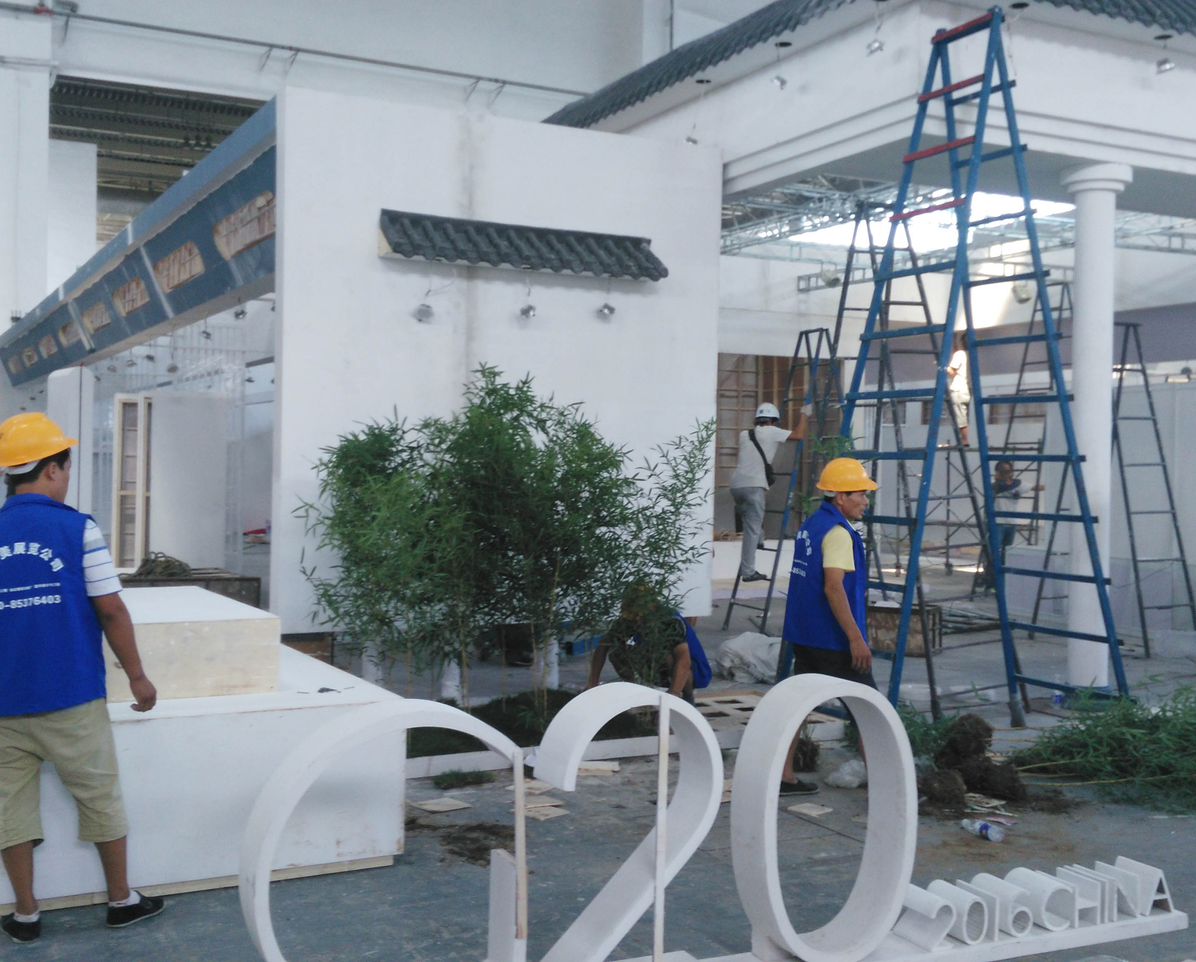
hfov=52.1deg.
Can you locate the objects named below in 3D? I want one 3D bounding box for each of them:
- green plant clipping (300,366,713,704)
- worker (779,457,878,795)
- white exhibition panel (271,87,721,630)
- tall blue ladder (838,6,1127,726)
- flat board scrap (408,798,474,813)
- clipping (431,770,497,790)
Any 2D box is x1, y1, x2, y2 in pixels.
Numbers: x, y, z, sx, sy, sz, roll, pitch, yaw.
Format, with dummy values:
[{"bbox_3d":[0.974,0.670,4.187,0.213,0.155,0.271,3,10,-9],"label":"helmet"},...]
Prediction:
[{"bbox_3d":[-0.556,0.386,7.351,2.200,2.150,1.300,1,0,-24],"label":"green plant clipping"},{"bbox_3d":[1.149,0.721,6.123,0.520,1.690,0.480,1,0,-16],"label":"worker"},{"bbox_3d":[-0.645,-0.780,8.966,3.309,3.624,0.280,1,0,-24],"label":"white exhibition panel"},{"bbox_3d":[2.098,-0.522,7.058,2.280,4.200,0.880,1,0,-35],"label":"tall blue ladder"},{"bbox_3d":[-0.741,1.531,5.770,0.190,0.015,0.220,1,0,-45],"label":"flat board scrap"},{"bbox_3d":[-0.688,1.498,6.215,0.310,0.080,0.220,1,0,-24],"label":"clipping"}]

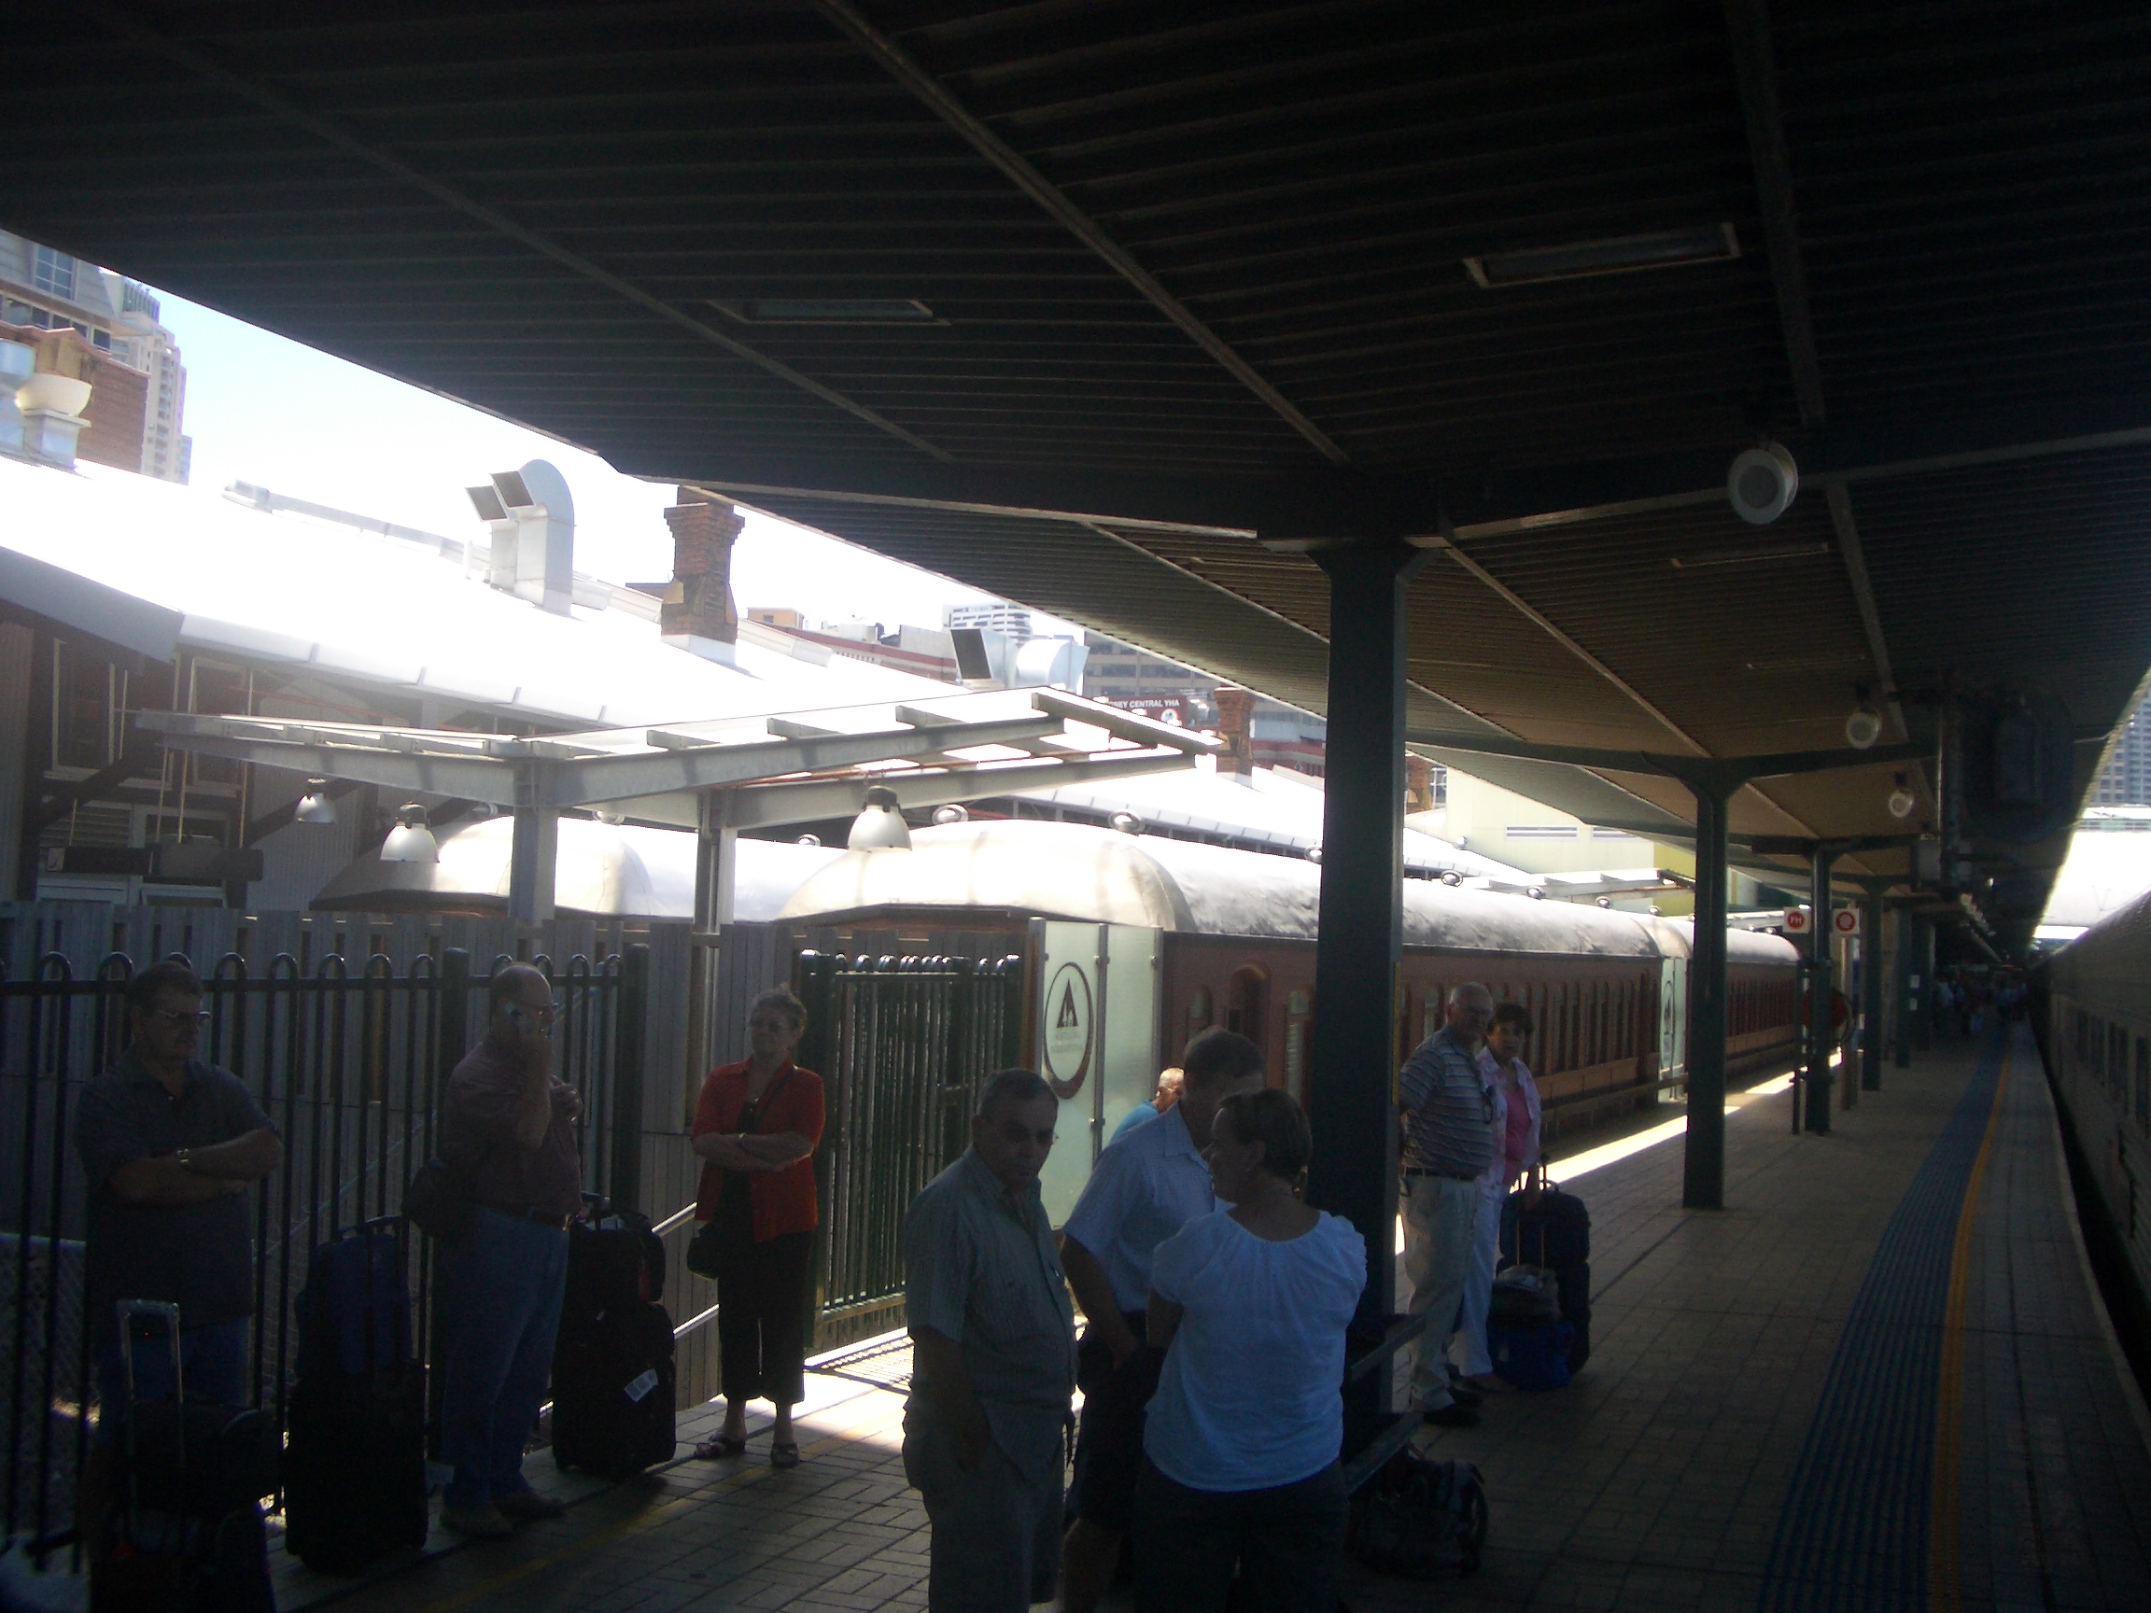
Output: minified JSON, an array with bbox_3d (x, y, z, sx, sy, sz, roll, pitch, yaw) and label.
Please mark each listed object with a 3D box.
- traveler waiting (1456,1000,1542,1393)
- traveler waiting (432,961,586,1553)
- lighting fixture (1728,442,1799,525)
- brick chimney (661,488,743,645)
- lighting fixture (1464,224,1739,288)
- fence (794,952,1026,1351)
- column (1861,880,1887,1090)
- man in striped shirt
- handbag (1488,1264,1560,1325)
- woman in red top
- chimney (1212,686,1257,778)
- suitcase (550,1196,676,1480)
[{"bbox_3d":[1.813,1.669,9.330,0.440,1.620,0.340,3,-4,-18],"label":"traveler waiting"},{"bbox_3d":[-1.718,1.336,6.698,0.390,1.701,0.500,1,-4,18],"label":"traveler waiting"},{"bbox_3d":[2.405,-1.130,7.600,0.150,0.260,0.255,-21,9,-30],"label":"lighting fixture"},{"bbox_3d":[-5.197,-3.430,30.300,0.750,2.300,1.150,0,-4,22],"label":"brick chimney"},{"bbox_3d":[1.277,-1.338,5.270,0.620,0.090,0.260,-2,-5,21],"label":"lighting fixture"},{"bbox_3d":[-0.729,1.583,10.418,0.110,1.750,2.060,0,-4,24],"label":"fence"},{"bbox_3d":[12.386,2.763,33.744,0.300,3.260,0.280,0,-4,24],"label":"column"},{"bbox_3d":[1.510,1.569,8.744,0.370,1.721,0.500,0,-4,23],"label":"man in striped shirt"},{"bbox_3d":[1.916,2.084,9.270,0.310,0.250,0.200,1,-4,12],"label":"handbag"},{"bbox_3d":[-1.117,1.468,7.630,0.460,1.640,0.350,1,-4,3],"label":"woman in red top"},{"bbox_3d":[3.544,-1.754,48.070,0.700,2.220,0.980,0,-4,24],"label":"chimney"},{"bbox_3d":[-1.580,1.822,7.450,0.270,0.920,0.380,5,-5,-40],"label":"suitcase"}]

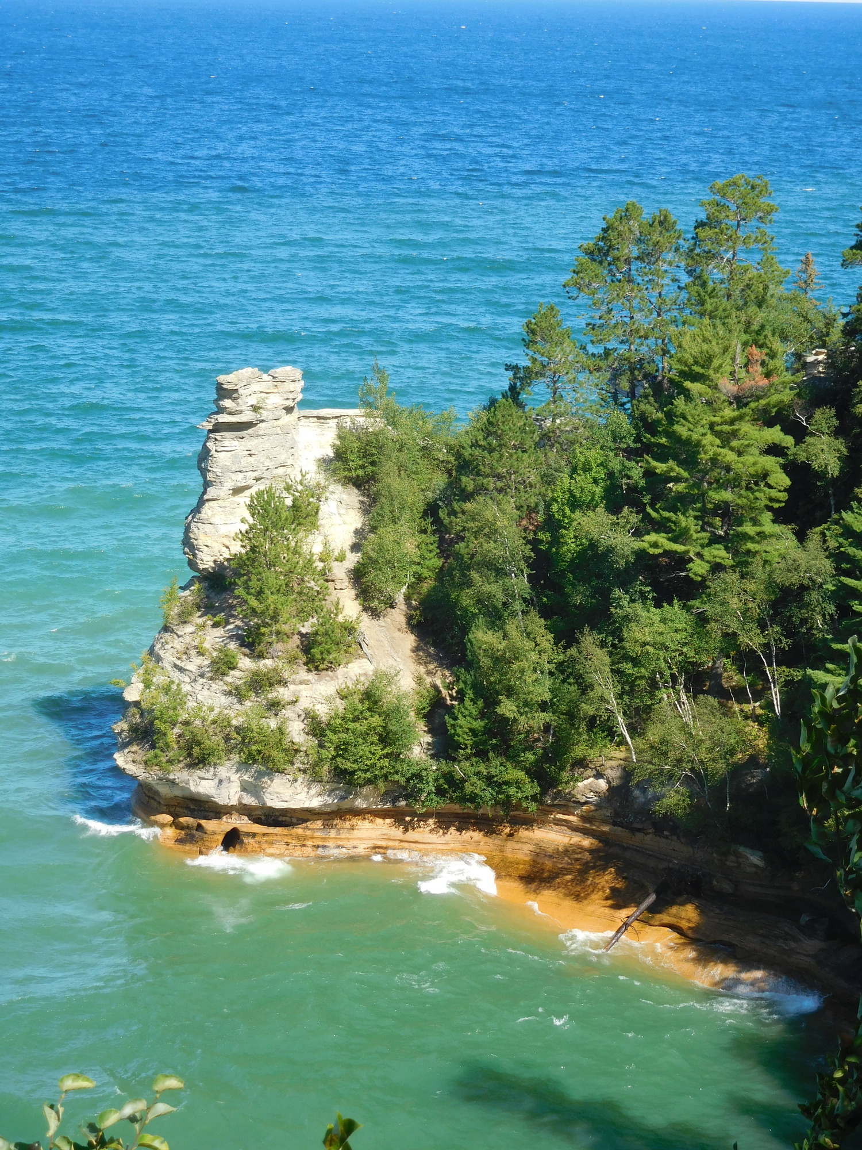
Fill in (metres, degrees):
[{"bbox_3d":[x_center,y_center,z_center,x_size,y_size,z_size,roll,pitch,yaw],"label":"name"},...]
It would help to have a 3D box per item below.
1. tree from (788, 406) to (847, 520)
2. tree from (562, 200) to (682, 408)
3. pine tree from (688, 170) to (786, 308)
[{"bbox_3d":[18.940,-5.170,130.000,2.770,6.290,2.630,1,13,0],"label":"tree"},{"bbox_3d":[10.560,-14.330,145.000,6.370,11.990,6.040,1,13,0],"label":"tree"},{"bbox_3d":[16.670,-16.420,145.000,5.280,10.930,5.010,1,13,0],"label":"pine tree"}]

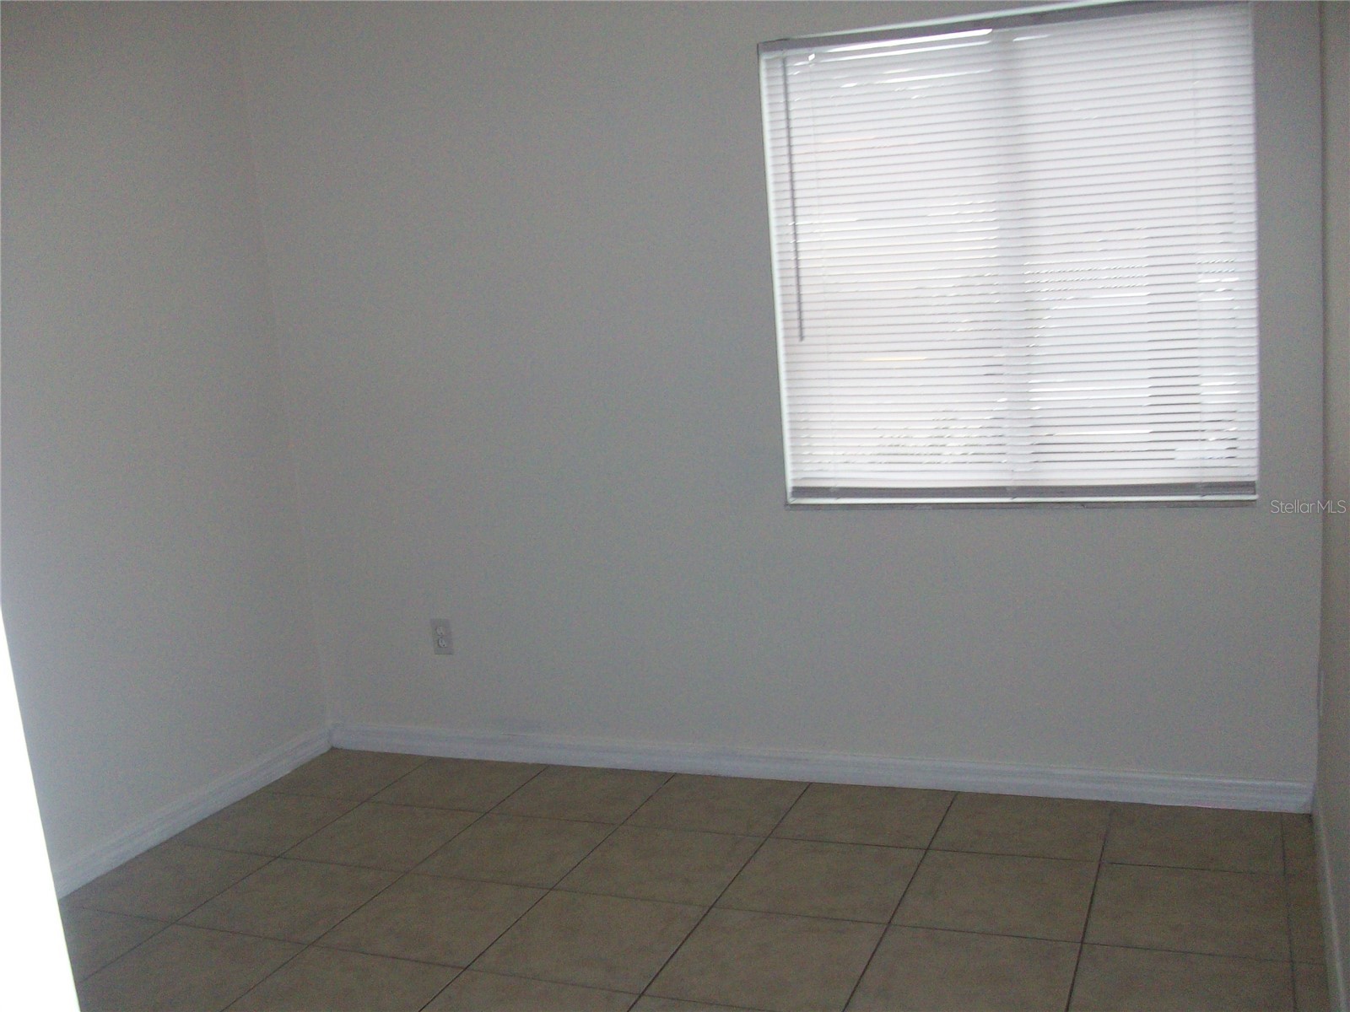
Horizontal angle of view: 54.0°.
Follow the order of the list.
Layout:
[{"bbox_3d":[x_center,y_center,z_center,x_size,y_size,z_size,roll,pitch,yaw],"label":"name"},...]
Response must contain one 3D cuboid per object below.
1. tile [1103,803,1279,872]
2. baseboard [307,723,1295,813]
[{"bbox_3d":[1.259,0.807,3.218,0.406,0.010,0.386,-1,9,22],"label":"tile"},{"bbox_3d":[0.229,0.767,3.977,3.036,0.084,0.014,-1,9,22],"label":"baseboard"}]

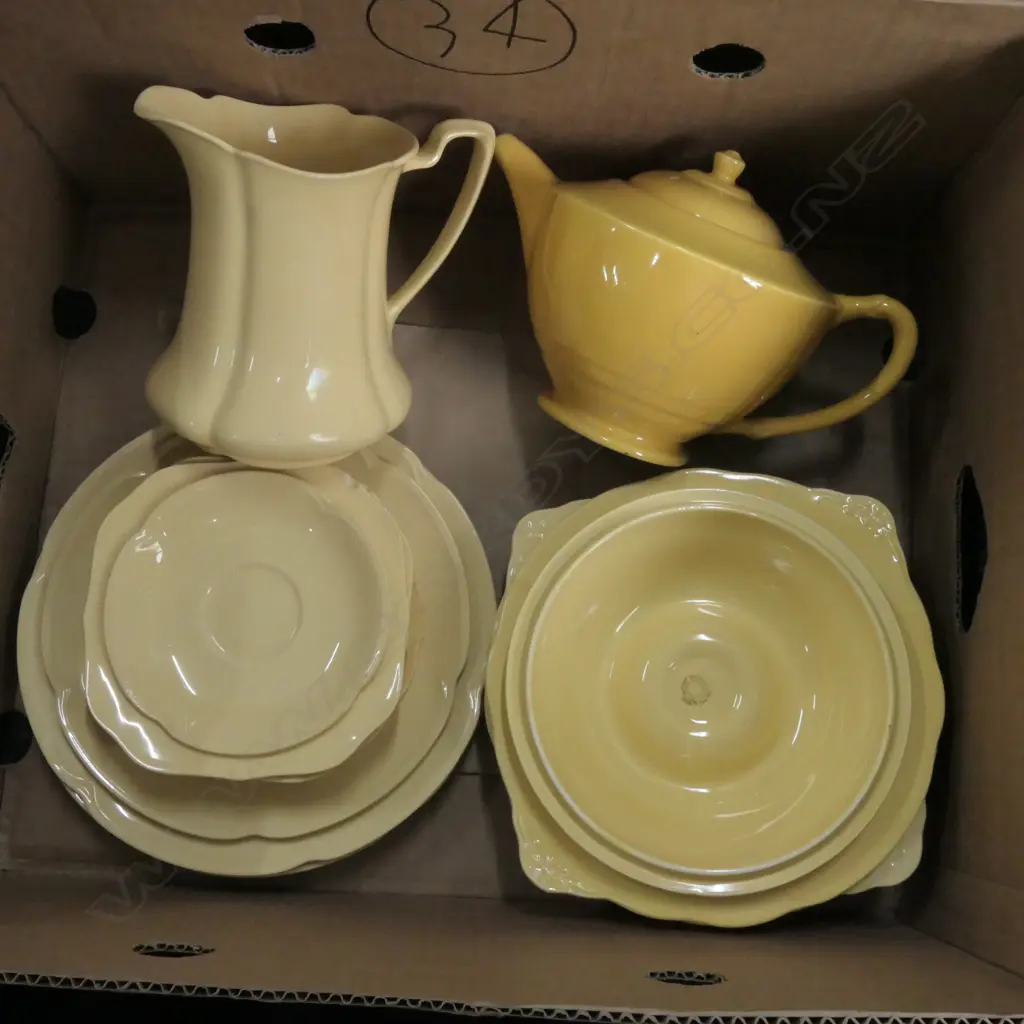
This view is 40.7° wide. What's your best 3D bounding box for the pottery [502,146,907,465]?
[{"bbox_3d":[0.091,-0.112,0.745,0.248,0.120,0.163,22,110,-1],"label":"pottery"}]

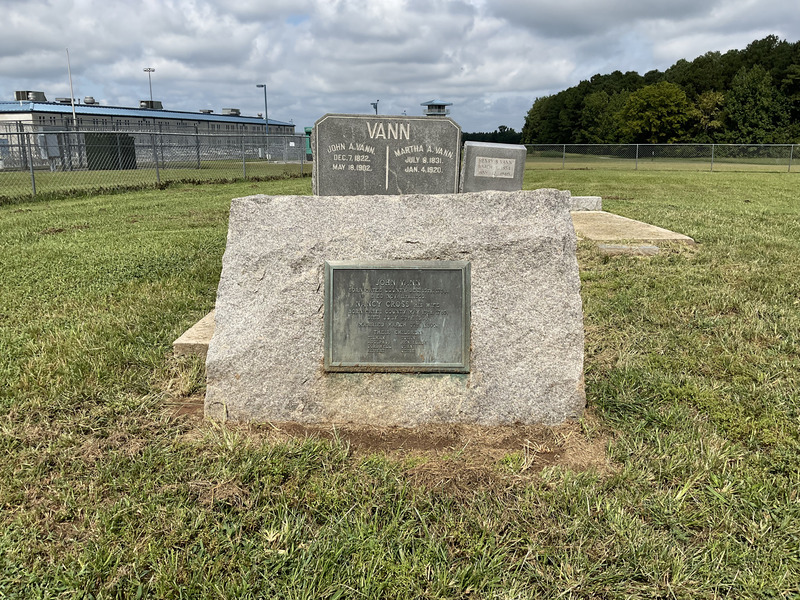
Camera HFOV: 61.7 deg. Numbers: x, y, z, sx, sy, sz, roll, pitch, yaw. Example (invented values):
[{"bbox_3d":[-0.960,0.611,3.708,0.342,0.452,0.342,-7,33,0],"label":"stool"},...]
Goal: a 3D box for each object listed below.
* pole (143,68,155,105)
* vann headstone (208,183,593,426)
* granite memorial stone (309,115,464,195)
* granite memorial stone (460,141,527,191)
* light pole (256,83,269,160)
[{"bbox_3d":[-53.400,-41.010,144.464,2.600,17.400,1.200,0,13,0],"label":"pole"},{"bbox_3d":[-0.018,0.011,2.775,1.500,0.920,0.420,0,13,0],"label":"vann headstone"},{"bbox_3d":[-0.100,-0.823,5.147,1.100,1.130,0.280,1,13,-5],"label":"granite memorial stone"},{"bbox_3d":[0.725,-0.765,5.315,0.460,0.900,0.240,3,13,-4],"label":"granite memorial stone"},{"bbox_3d":[-11.550,-14.802,56.105,0.950,6.200,0.300,0,13,0],"label":"light pole"}]

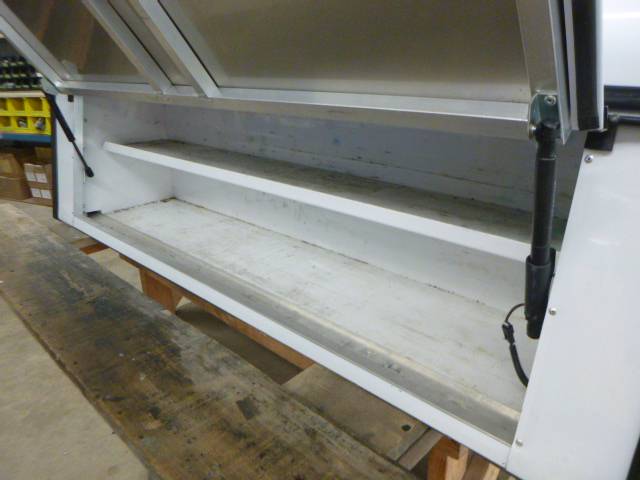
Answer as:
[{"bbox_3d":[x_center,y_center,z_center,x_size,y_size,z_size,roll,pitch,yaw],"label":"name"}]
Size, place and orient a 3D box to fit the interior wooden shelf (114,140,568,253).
[{"bbox_3d":[-0.120,-0.198,1.339,1.665,0.036,0.262,18,28,39],"label":"interior wooden shelf"}]

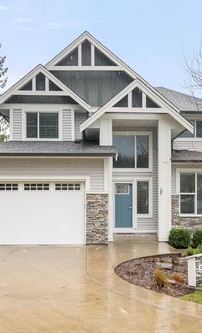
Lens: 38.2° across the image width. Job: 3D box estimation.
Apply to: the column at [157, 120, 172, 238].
[{"bbox_3d":[2.705,0.588,12.250,0.490,5.080,0.470,0,-2,-1],"label":"column"}]

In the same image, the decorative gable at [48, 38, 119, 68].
[{"bbox_3d":[-0.724,-5.093,13.200,3.200,1.400,0.300,0,-2,0],"label":"decorative gable"}]

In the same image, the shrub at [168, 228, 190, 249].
[{"bbox_3d":[2.906,2.646,10.700,0.760,0.720,0.750,0,-2,0],"label":"shrub"}]

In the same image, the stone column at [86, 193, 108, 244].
[{"bbox_3d":[-0.137,2.021,11.120,0.830,1.920,0.250,0,-2,-1],"label":"stone column"}]

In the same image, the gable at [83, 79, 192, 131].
[{"bbox_3d":[1.420,-2.366,11.500,4.450,2.000,0.500,0,-2,0],"label":"gable"}]

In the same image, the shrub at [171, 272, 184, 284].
[{"bbox_3d":[1.531,2.243,5.850,0.250,0.250,0.250,0,-2,-1],"label":"shrub"}]

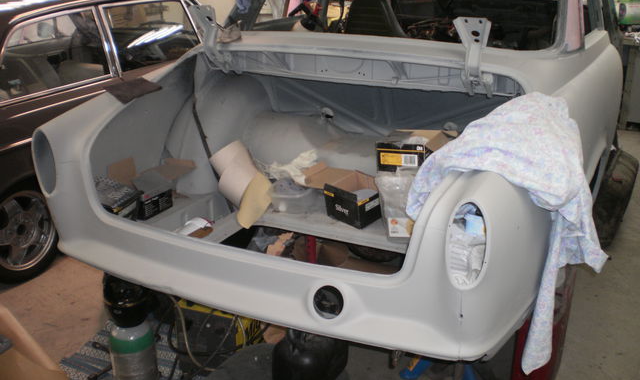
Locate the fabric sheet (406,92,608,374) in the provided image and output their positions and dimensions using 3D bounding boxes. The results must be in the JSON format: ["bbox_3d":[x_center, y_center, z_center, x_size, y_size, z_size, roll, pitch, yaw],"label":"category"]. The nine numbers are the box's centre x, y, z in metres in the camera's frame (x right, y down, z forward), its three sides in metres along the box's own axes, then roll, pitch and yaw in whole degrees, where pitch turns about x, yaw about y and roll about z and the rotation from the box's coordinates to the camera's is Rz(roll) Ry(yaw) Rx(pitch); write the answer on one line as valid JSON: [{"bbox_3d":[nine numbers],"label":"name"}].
[{"bbox_3d":[0.521,0.074,1.859,0.460,0.600,0.580,10,20,26],"label":"fabric sheet"}]

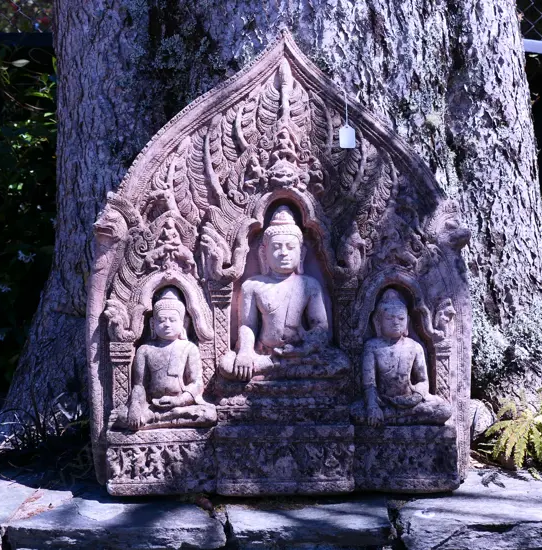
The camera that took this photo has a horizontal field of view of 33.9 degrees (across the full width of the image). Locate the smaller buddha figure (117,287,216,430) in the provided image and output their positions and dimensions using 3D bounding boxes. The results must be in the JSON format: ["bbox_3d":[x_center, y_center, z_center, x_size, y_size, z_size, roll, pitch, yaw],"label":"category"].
[{"bbox_3d":[-0.181,0.144,1.540,0.170,0.246,0.090,0,1,-6],"label":"smaller buddha figure"}]

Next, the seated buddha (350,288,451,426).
[{"bbox_3d":[0.229,0.146,1.575,0.173,0.242,0.090,0,1,-6],"label":"seated buddha"}]

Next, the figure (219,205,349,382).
[{"bbox_3d":[0.023,0.032,1.545,0.224,0.306,0.110,0,1,-6],"label":"figure"}]

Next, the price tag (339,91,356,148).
[{"bbox_3d":[0.134,-0.272,1.560,0.029,0.100,0.006,-1,9,-2],"label":"price tag"}]

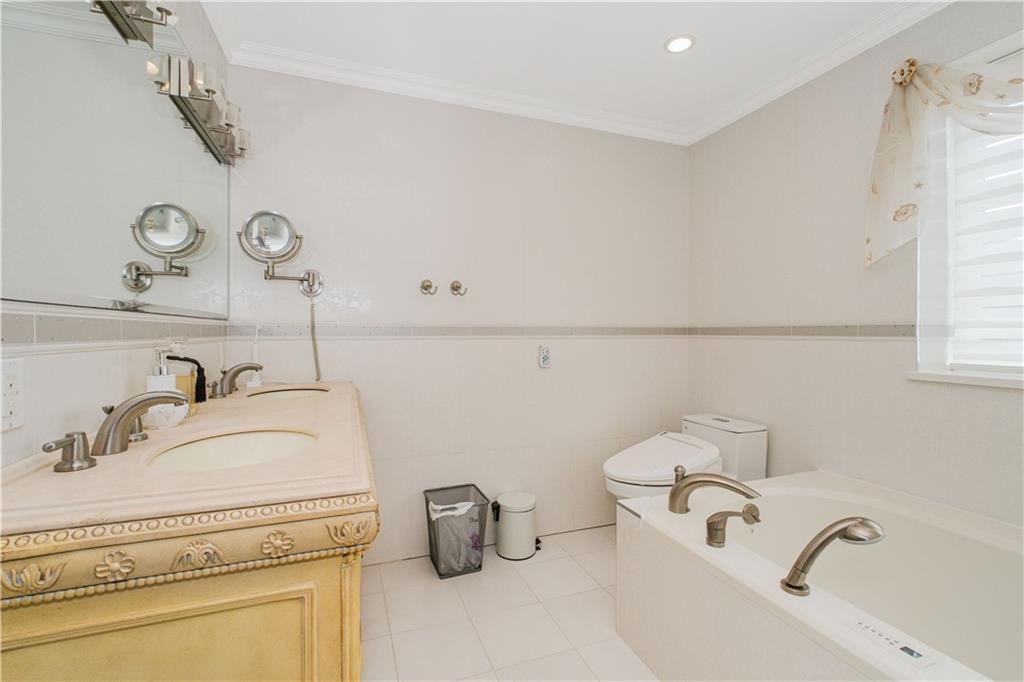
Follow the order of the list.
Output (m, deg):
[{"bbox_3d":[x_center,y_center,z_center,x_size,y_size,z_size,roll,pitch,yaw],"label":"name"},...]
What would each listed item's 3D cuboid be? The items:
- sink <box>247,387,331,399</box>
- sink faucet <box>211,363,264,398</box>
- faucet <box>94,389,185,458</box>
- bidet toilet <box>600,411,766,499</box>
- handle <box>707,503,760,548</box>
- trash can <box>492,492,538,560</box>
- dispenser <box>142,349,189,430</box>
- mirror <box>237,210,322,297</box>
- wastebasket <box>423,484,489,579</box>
[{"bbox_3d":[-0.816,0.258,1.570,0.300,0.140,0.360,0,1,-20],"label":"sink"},{"bbox_3d":[-1.009,0.137,1.559,0.170,0.113,0.240,0,1,-20],"label":"sink faucet"},{"bbox_3d":[-0.701,0.149,0.812,0.152,0.113,0.052,0,1,-20],"label":"faucet"},{"bbox_3d":[0.849,0.767,2.236,0.790,0.633,0.420,0,1,-20],"label":"bidet toilet"},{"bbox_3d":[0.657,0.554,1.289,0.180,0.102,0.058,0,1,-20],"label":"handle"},{"bbox_3d":[0.028,0.950,2.207,0.250,0.270,0.210,0,1,-5],"label":"trash can"},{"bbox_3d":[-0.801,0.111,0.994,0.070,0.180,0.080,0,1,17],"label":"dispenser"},{"bbox_3d":[-1.006,-0.377,1.863,0.315,0.340,0.150,0,1,-20],"label":"mirror"},{"bbox_3d":[-0.276,0.918,2.066,0.255,0.338,0.255,0,1,-20],"label":"wastebasket"}]

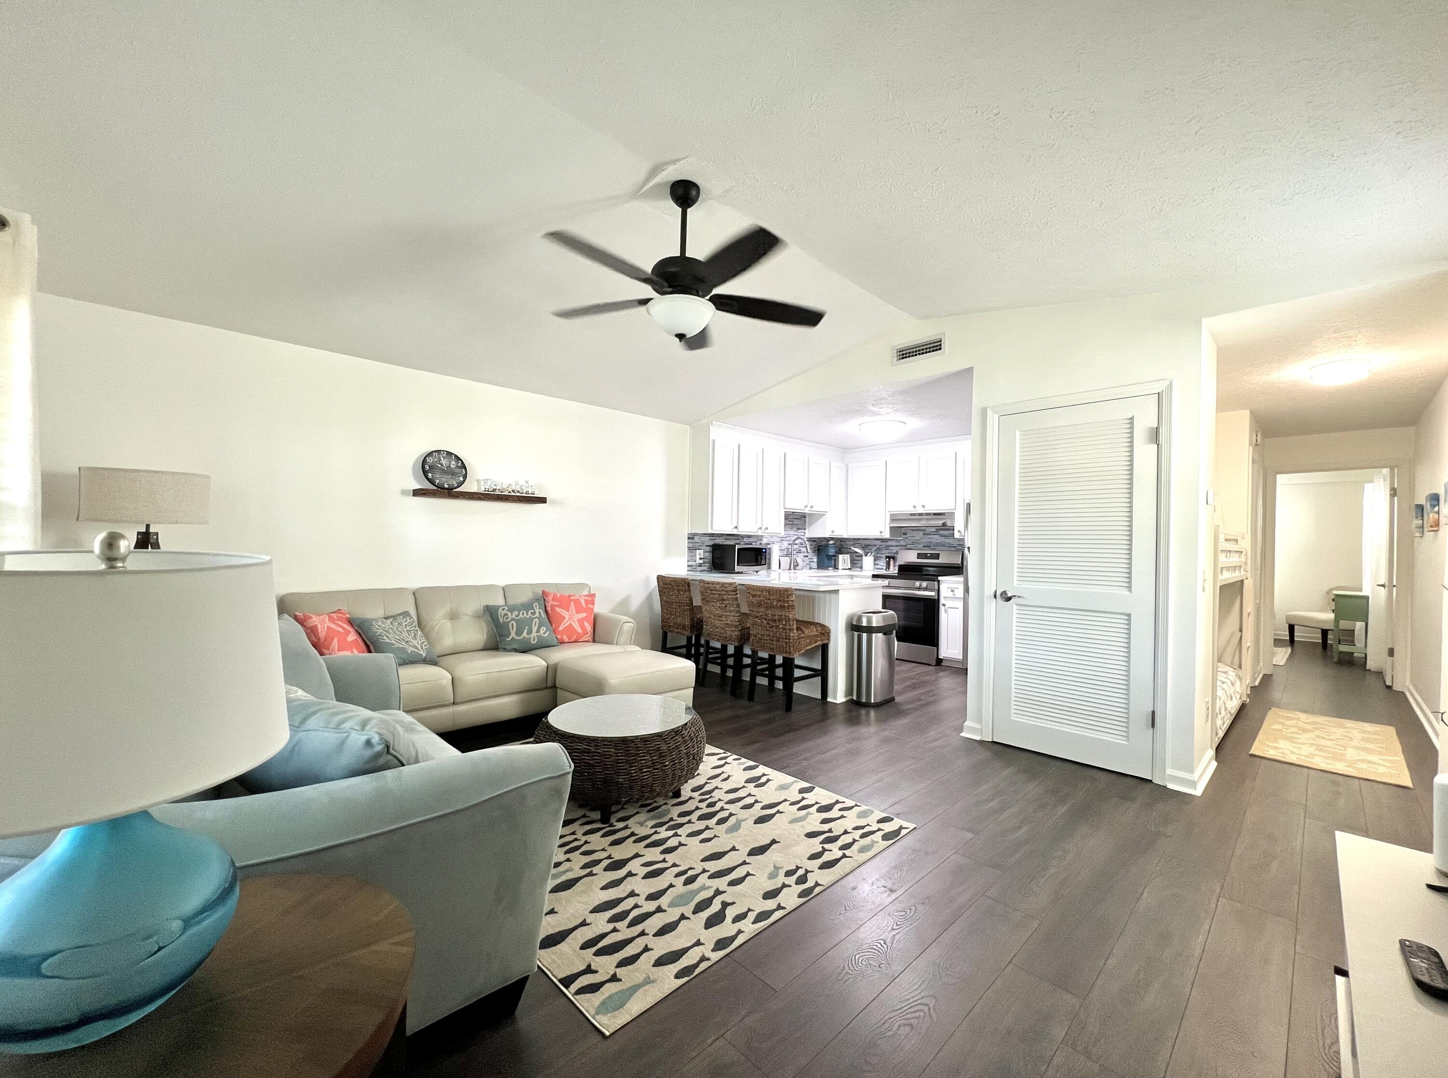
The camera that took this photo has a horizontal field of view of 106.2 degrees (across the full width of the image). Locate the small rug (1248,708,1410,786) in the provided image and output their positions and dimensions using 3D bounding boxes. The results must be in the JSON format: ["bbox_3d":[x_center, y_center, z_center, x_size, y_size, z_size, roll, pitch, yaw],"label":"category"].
[{"bbox_3d":[3.984,1.321,3.584,1.555,0.010,0.610,2,-1,-41],"label":"small rug"}]

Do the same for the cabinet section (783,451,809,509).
[{"bbox_3d":[0.718,-0.636,6.222,0.406,0.622,0.300,1,-1,-43],"label":"cabinet section"}]

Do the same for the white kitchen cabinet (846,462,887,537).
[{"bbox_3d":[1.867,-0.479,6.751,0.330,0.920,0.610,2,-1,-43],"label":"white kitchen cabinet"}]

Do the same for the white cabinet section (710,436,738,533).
[{"bbox_3d":[-0.090,-0.520,5.473,0.364,0.906,0.300,1,-1,-43],"label":"white cabinet section"}]

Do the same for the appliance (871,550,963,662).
[{"bbox_3d":[2.195,0.729,6.156,0.680,1.170,0.760,1,0,-42],"label":"appliance"}]

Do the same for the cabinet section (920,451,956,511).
[{"bbox_3d":[2.411,-0.608,5.968,0.300,0.622,0.413,1,-1,-43],"label":"cabinet section"}]

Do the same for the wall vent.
[{"bbox_3d":[1.358,-1.332,3.827,0.025,0.150,0.413,1,0,-42],"label":"wall vent"}]

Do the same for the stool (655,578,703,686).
[{"bbox_3d":[-0.274,0.791,5.065,0.550,0.910,0.470,2,-1,-43],"label":"stool"}]

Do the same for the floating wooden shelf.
[{"bbox_3d":[-1.814,-0.310,4.107,0.910,0.050,0.190,2,-1,-43],"label":"floating wooden shelf"}]

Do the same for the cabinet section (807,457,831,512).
[{"bbox_3d":[1.019,-0.628,6.503,0.417,0.622,0.300,1,-1,-43],"label":"cabinet section"}]

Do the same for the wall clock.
[{"bbox_3d":[-2.091,-0.515,4.076,0.312,0.308,0.045,1,0,-42],"label":"wall clock"}]

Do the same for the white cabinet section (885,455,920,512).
[{"bbox_3d":[2.133,-0.610,6.267,0.300,0.622,0.403,1,-1,-43],"label":"white cabinet section"}]

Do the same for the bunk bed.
[{"bbox_3d":[3.273,0.623,4.237,2.020,1.390,1.060,1,0,-42],"label":"bunk bed"}]

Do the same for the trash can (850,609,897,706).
[{"bbox_3d":[1.186,0.926,4.276,0.420,0.690,0.260,2,-1,-43],"label":"trash can"}]

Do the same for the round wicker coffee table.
[{"bbox_3d":[-0.489,1.033,2.606,0.800,0.390,0.800,1,0,0],"label":"round wicker coffee table"}]

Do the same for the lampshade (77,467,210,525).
[{"bbox_3d":[-2.969,-0.211,2.787,0.460,0.265,0.390,1,0,-42],"label":"lampshade"}]

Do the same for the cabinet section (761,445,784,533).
[{"bbox_3d":[0.435,-0.506,5.961,0.359,0.906,0.300,1,-1,-43],"label":"cabinet section"}]

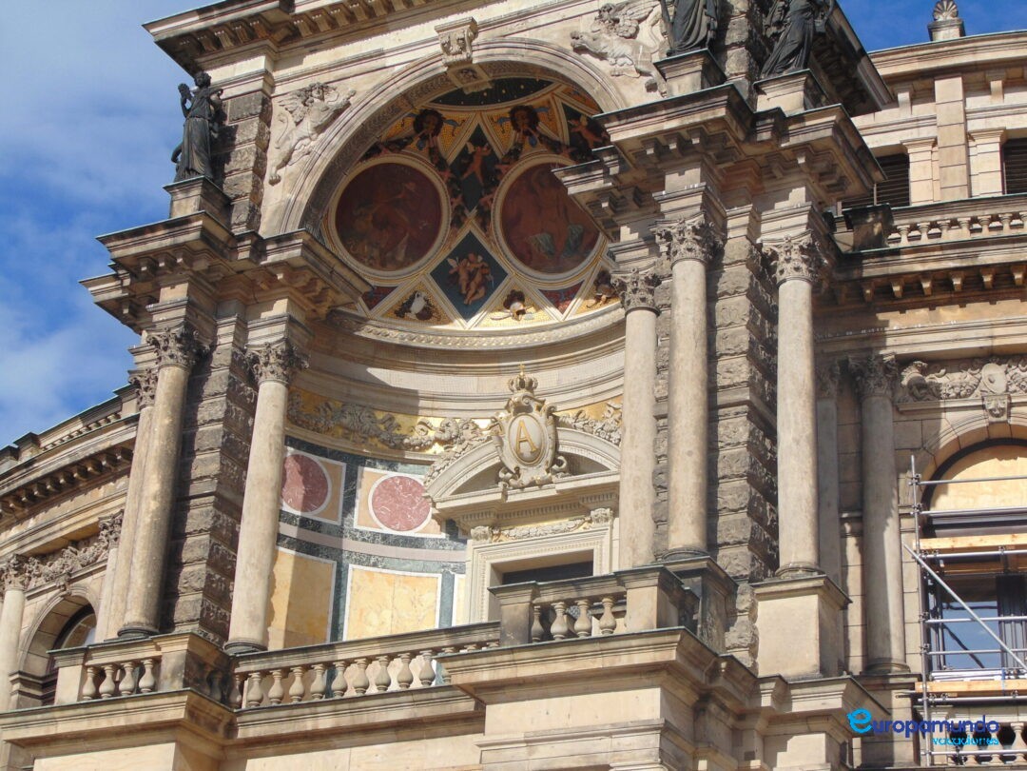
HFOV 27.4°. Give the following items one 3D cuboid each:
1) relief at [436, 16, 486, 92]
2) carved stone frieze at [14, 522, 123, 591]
[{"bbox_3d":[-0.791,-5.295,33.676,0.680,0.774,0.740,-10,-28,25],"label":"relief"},{"bbox_3d":[-8.190,3.296,38.761,0.301,0.583,3.196,24,-33,-37],"label":"carved stone frieze"}]

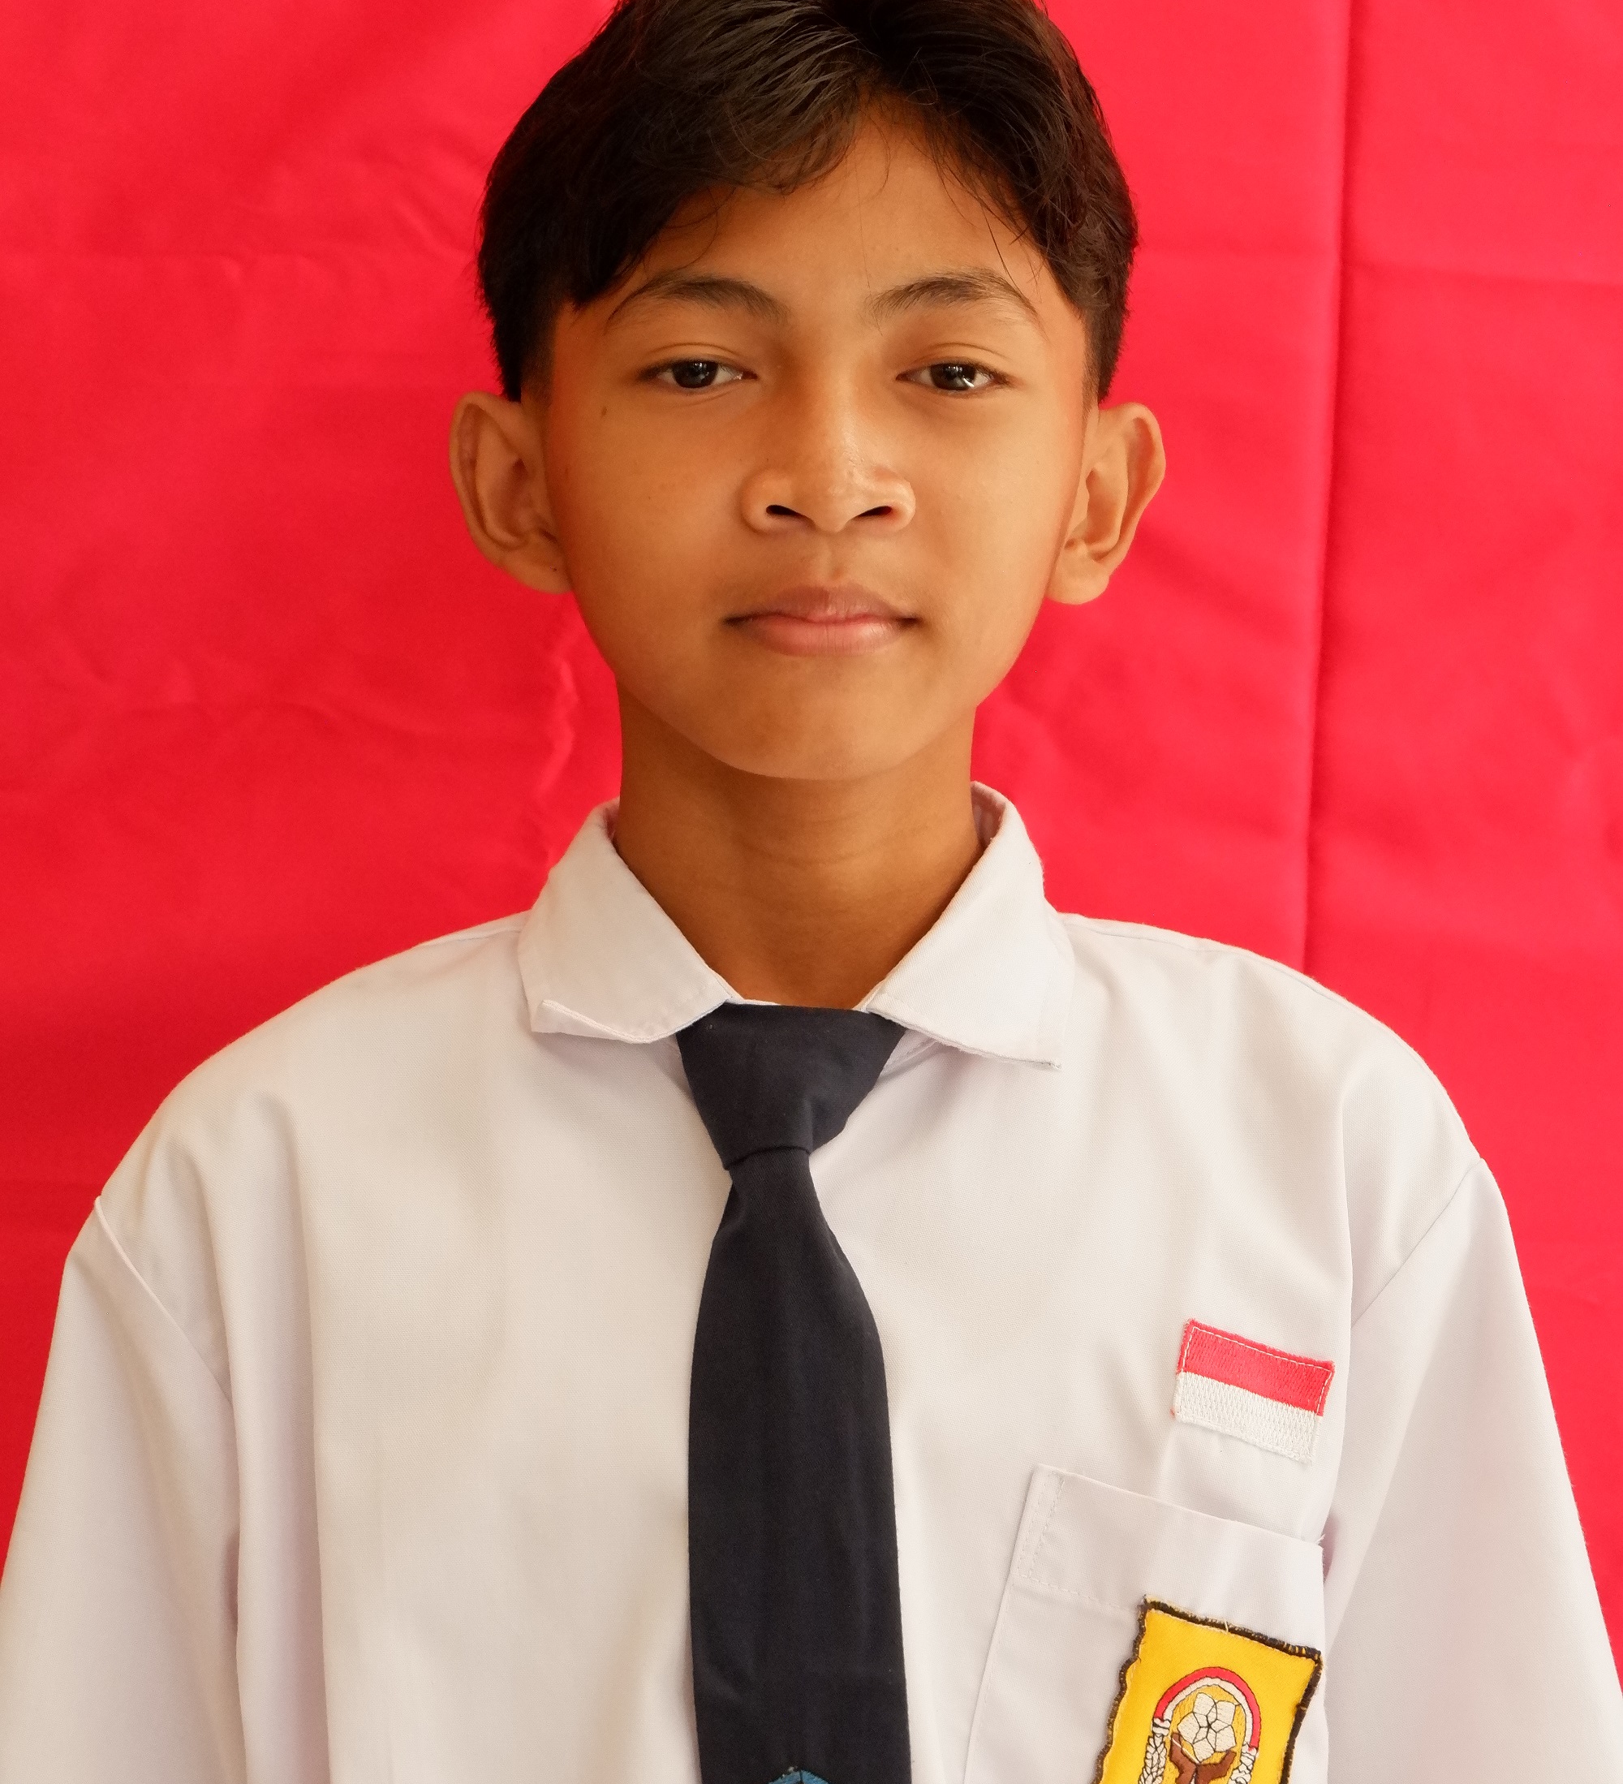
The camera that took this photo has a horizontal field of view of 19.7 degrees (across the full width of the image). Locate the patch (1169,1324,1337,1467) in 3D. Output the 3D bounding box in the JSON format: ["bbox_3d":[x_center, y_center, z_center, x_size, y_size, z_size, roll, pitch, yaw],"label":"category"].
[{"bbox_3d":[0.110,0.124,1.155,0.041,0.025,0.006,18,-15,-22],"label":"patch"}]

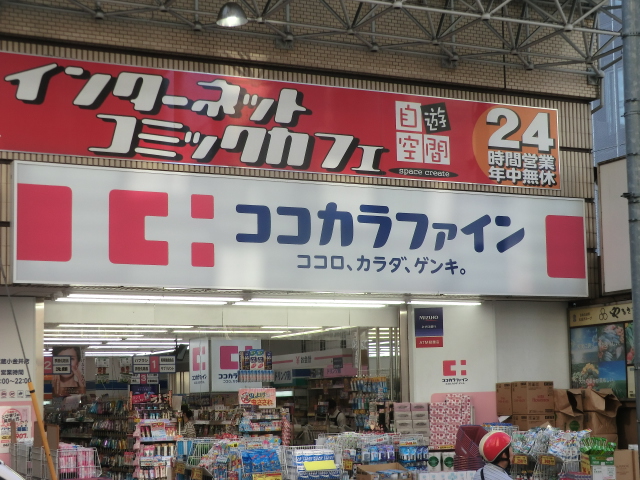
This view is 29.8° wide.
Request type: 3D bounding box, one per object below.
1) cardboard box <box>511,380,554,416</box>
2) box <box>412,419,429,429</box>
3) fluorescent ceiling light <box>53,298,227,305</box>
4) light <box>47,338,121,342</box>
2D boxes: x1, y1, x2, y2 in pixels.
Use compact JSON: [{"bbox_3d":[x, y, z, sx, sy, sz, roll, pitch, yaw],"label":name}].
[{"bbox_3d":[3.049,2.273,17.276,0.440,0.465,0.410,2,-8,-25],"label":"cardboard box"},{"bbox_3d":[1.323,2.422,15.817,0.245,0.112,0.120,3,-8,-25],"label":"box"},{"bbox_3d":[-2.346,0.831,16.126,2.380,0.080,0.100,2,-8,-25],"label":"fluorescent ceiling light"},{"bbox_3d":[-5.156,2.046,24.456,2.380,0.080,0.090,3,-8,-25],"label":"light"}]

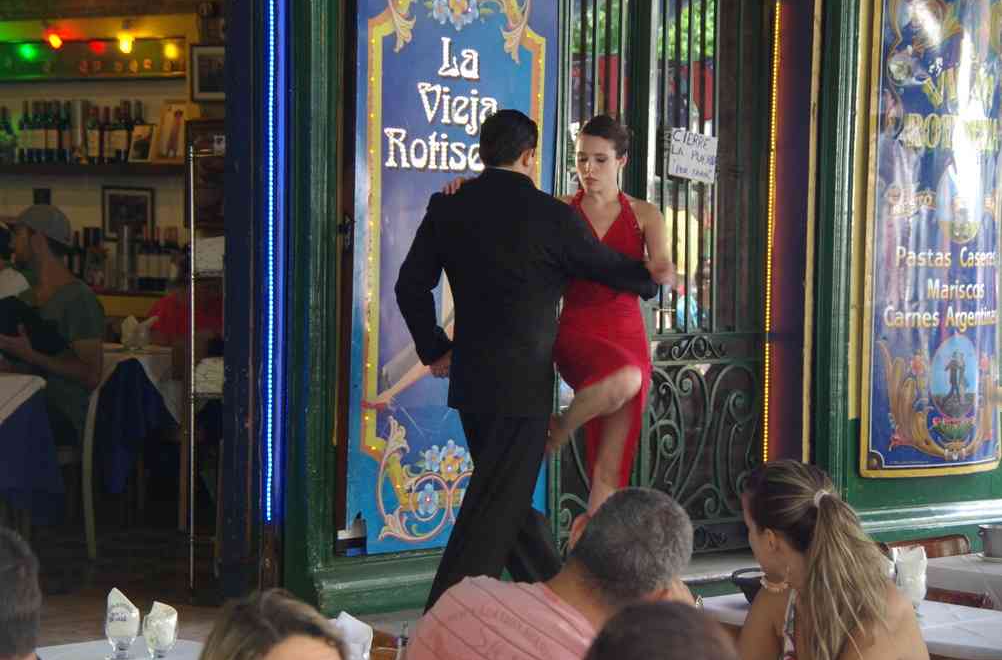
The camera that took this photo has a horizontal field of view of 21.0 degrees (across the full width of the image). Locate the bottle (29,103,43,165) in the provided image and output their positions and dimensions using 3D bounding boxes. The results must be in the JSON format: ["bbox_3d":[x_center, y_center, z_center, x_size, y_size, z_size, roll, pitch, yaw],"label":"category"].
[{"bbox_3d":[-2.353,-0.998,13.650,0.076,0.316,0.076,1,3,0],"label":"bottle"}]

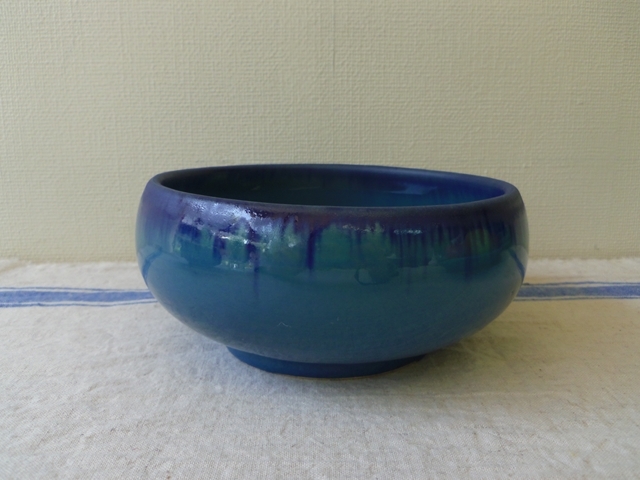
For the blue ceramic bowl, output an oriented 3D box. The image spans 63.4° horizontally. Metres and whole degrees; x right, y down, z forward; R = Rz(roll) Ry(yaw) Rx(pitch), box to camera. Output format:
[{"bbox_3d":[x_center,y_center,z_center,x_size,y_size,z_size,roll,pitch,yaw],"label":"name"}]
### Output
[{"bbox_3d":[0.006,0.010,0.297,0.210,0.091,0.210,0,12,0],"label":"blue ceramic bowl"}]

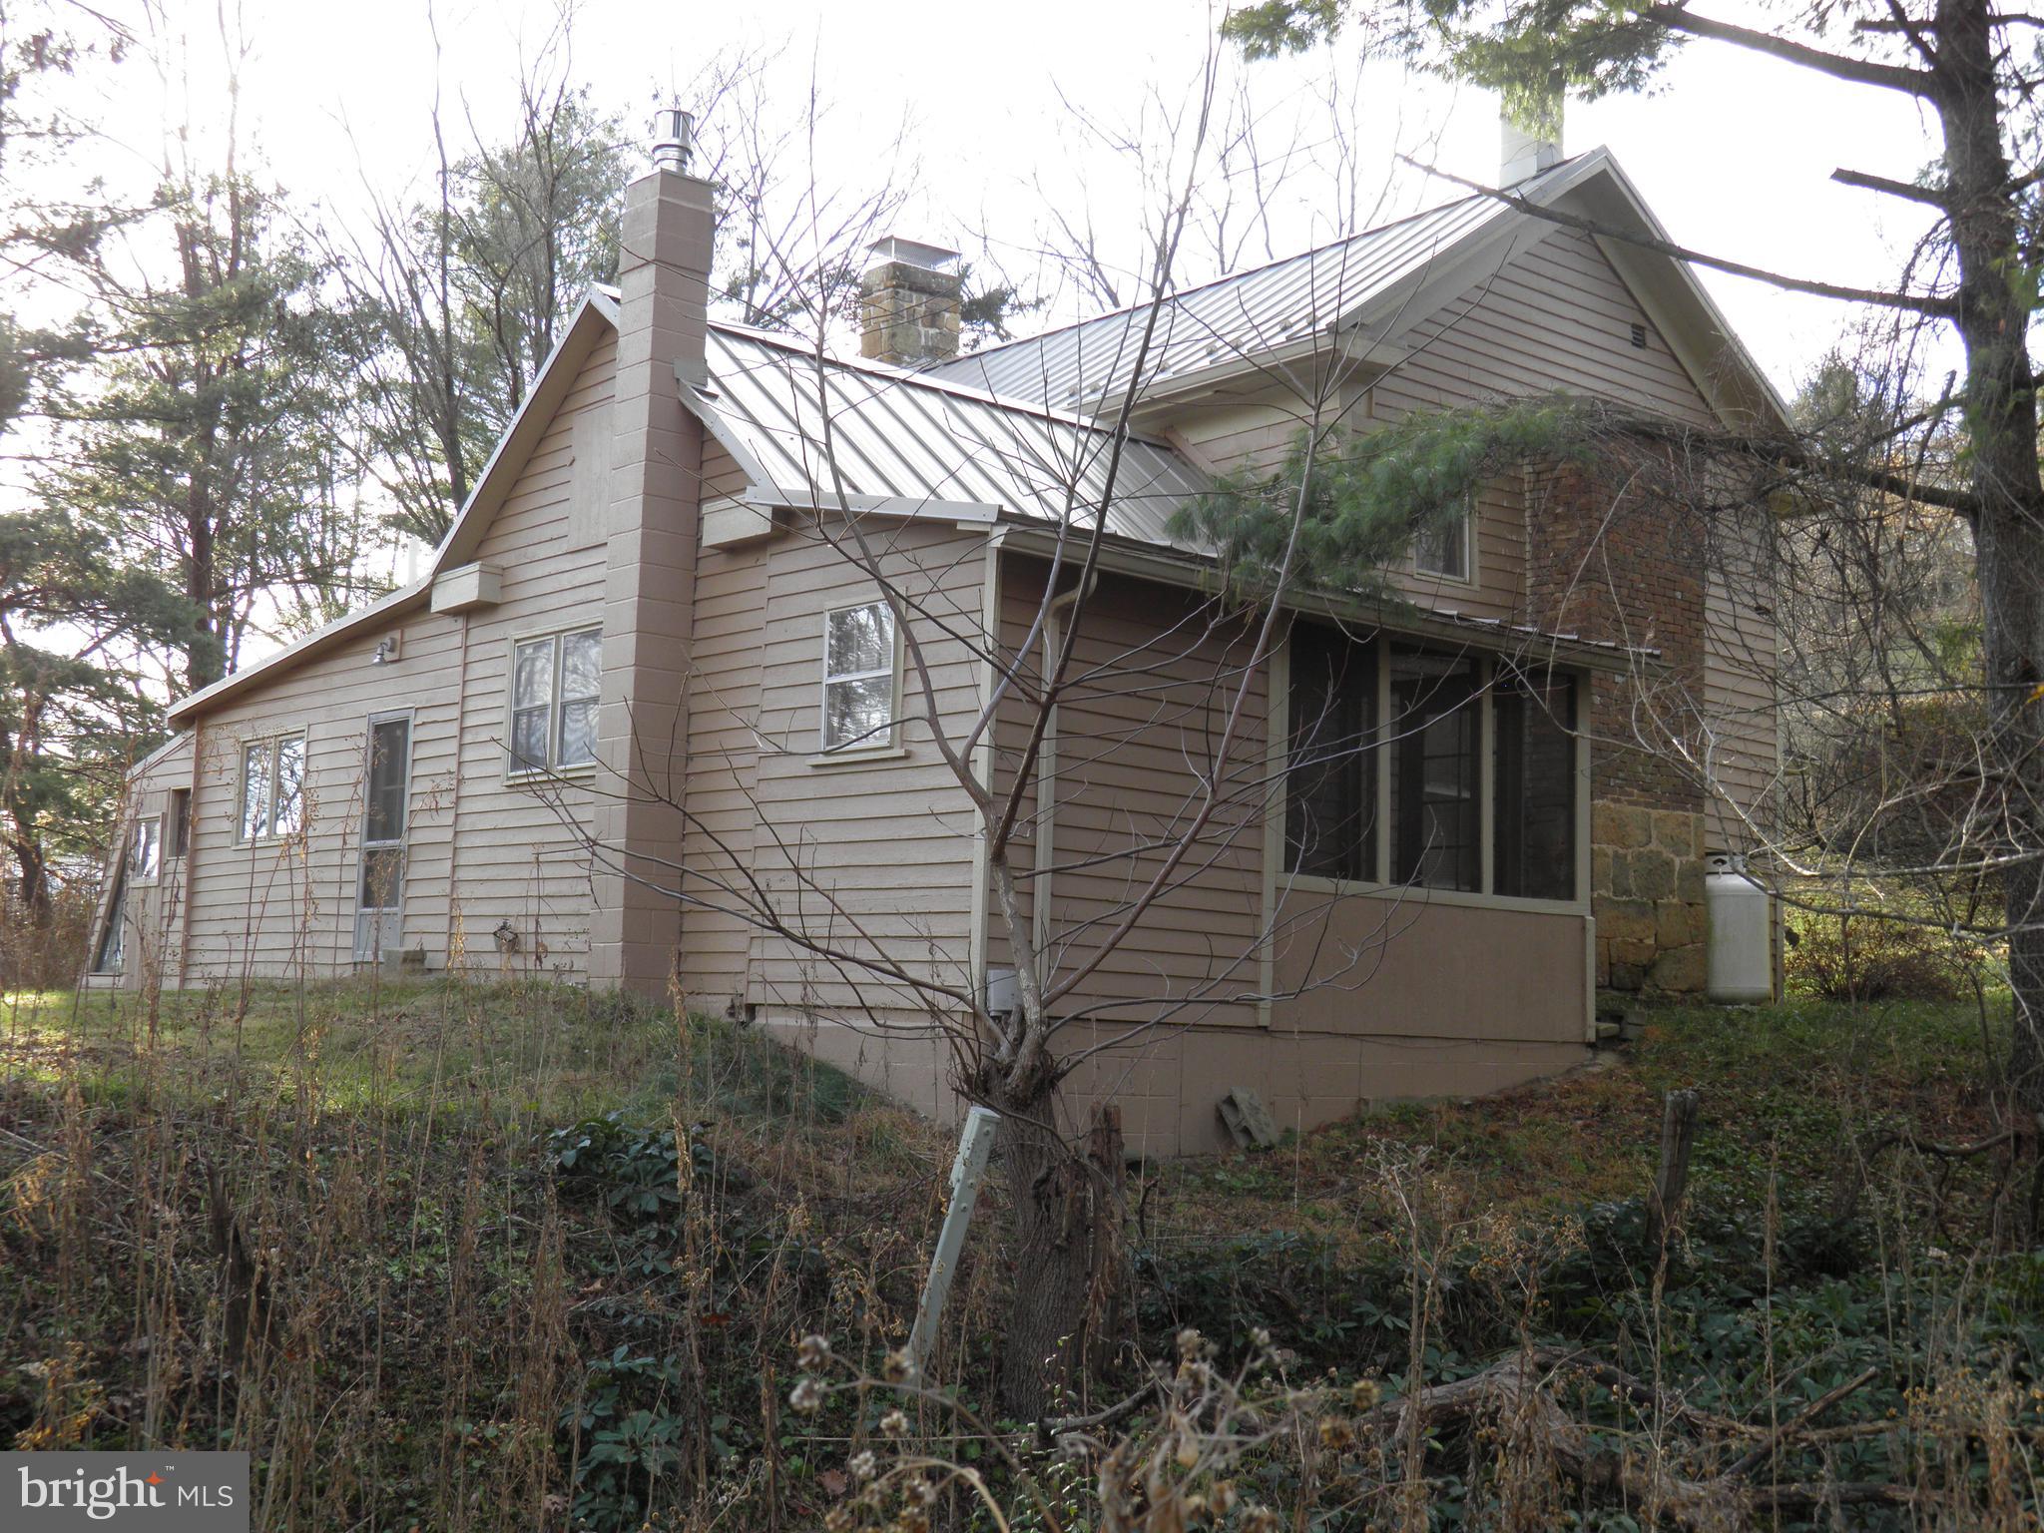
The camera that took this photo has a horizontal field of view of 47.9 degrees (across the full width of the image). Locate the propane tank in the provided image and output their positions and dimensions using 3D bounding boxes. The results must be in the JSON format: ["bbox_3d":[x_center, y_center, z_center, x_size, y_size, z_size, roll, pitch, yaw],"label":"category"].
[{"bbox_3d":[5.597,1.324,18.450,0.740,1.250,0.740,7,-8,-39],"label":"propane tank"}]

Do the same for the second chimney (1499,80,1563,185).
[{"bbox_3d":[4.324,-5.314,19.466,0.385,0.830,0.385,7,-8,-39],"label":"second chimney"}]

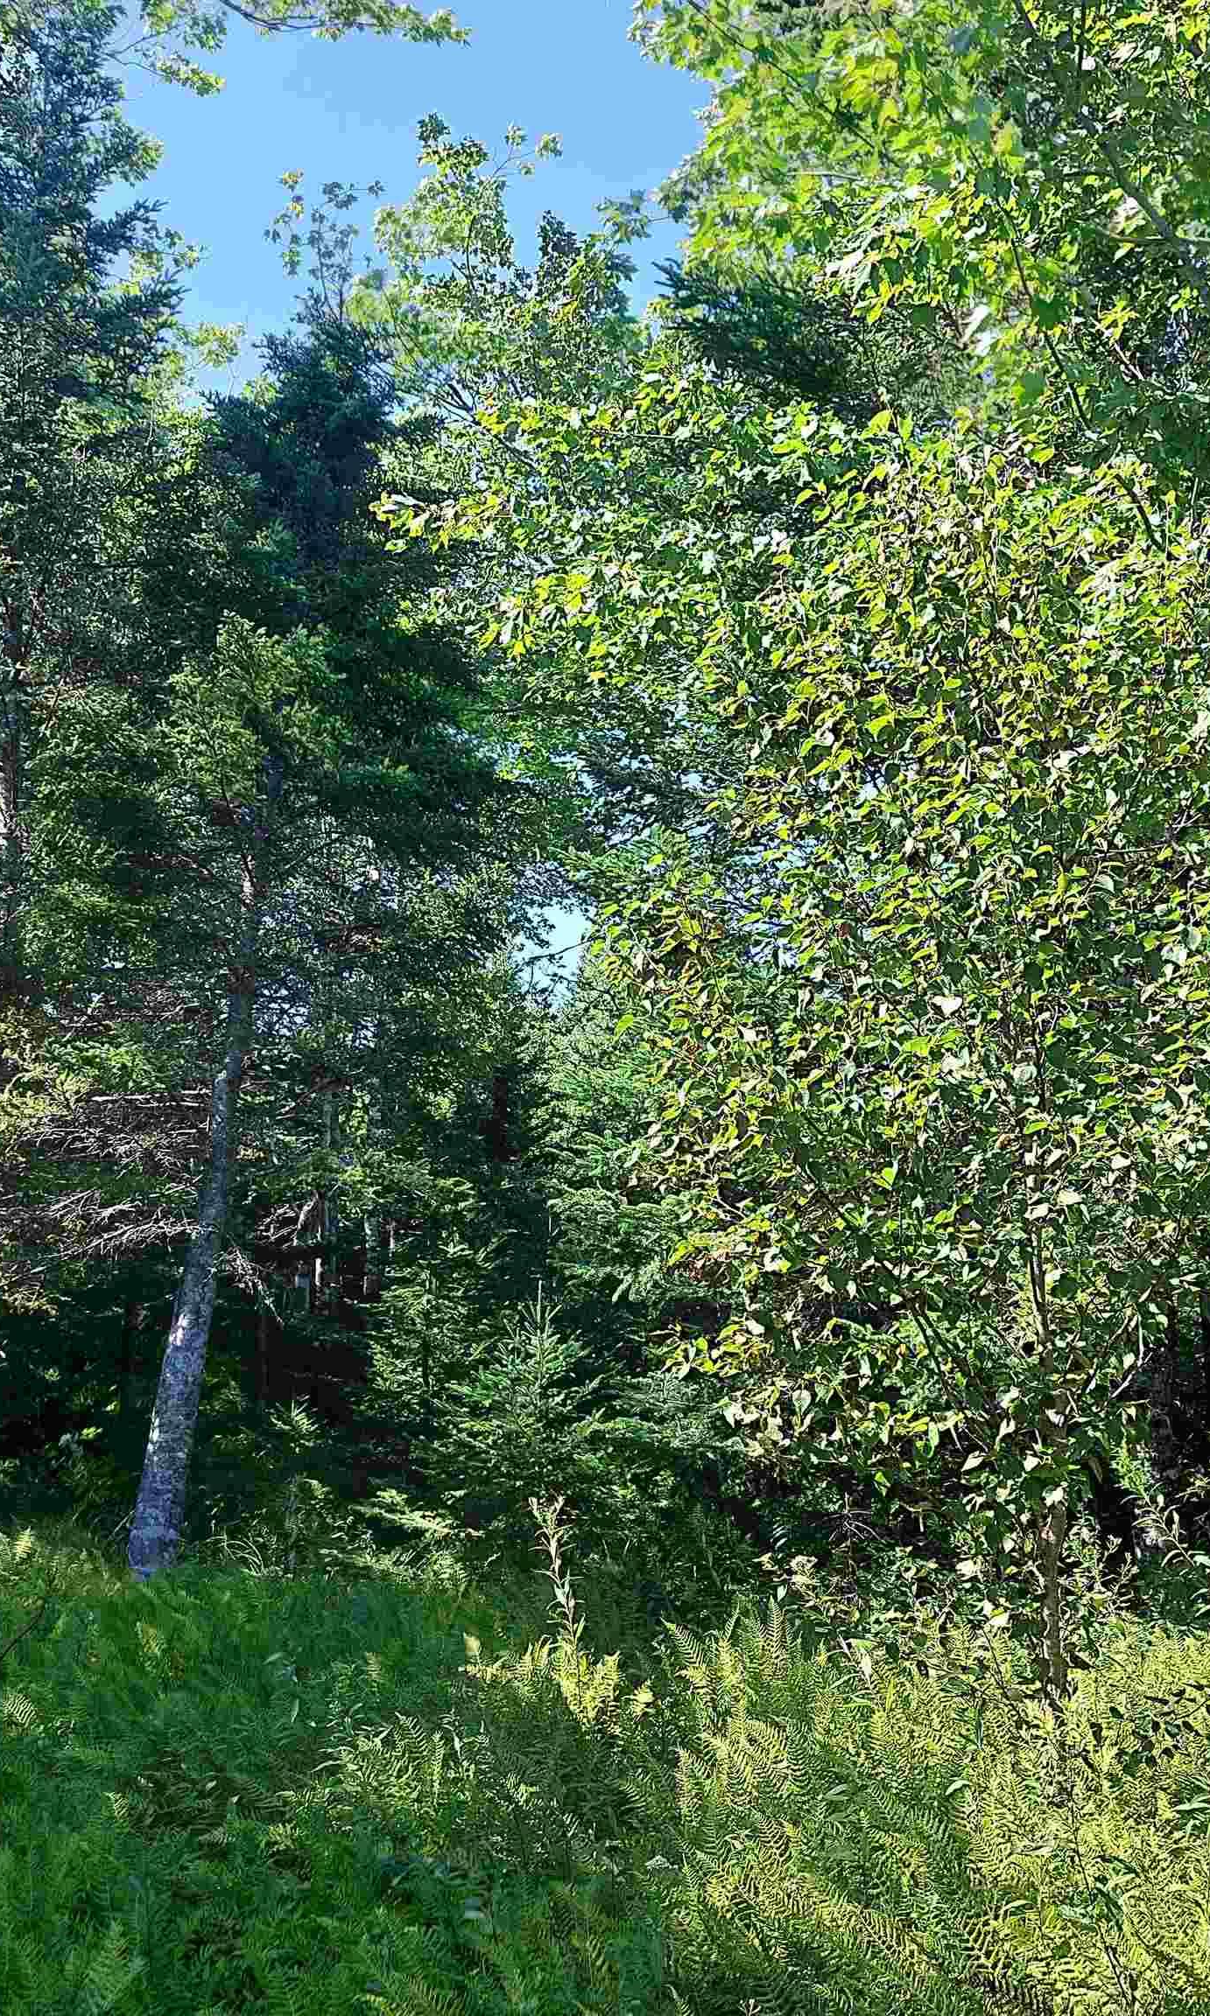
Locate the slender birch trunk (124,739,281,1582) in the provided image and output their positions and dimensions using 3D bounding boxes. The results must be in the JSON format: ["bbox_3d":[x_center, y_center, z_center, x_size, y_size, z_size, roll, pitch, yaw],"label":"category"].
[{"bbox_3d":[-1.844,0.727,8.705,0.290,3.917,0.250,6,-9,1],"label":"slender birch trunk"}]

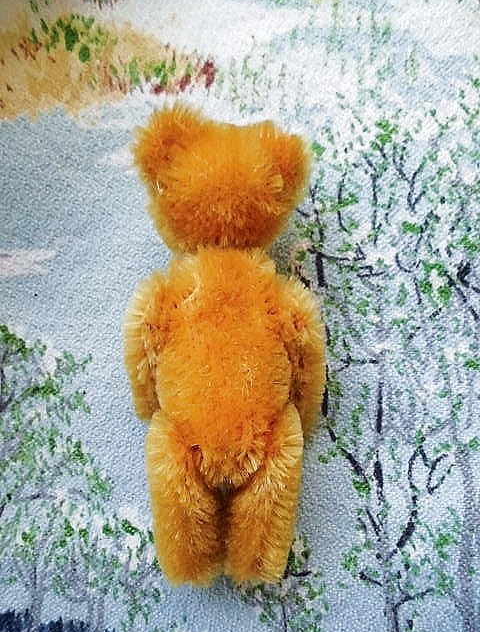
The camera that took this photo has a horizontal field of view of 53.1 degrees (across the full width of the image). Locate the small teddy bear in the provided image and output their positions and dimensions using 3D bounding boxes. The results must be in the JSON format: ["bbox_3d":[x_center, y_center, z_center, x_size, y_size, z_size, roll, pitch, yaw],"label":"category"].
[{"bbox_3d":[-0.003,0.004,0.098,0.040,0.033,0.096,0,82,0],"label":"small teddy bear"}]

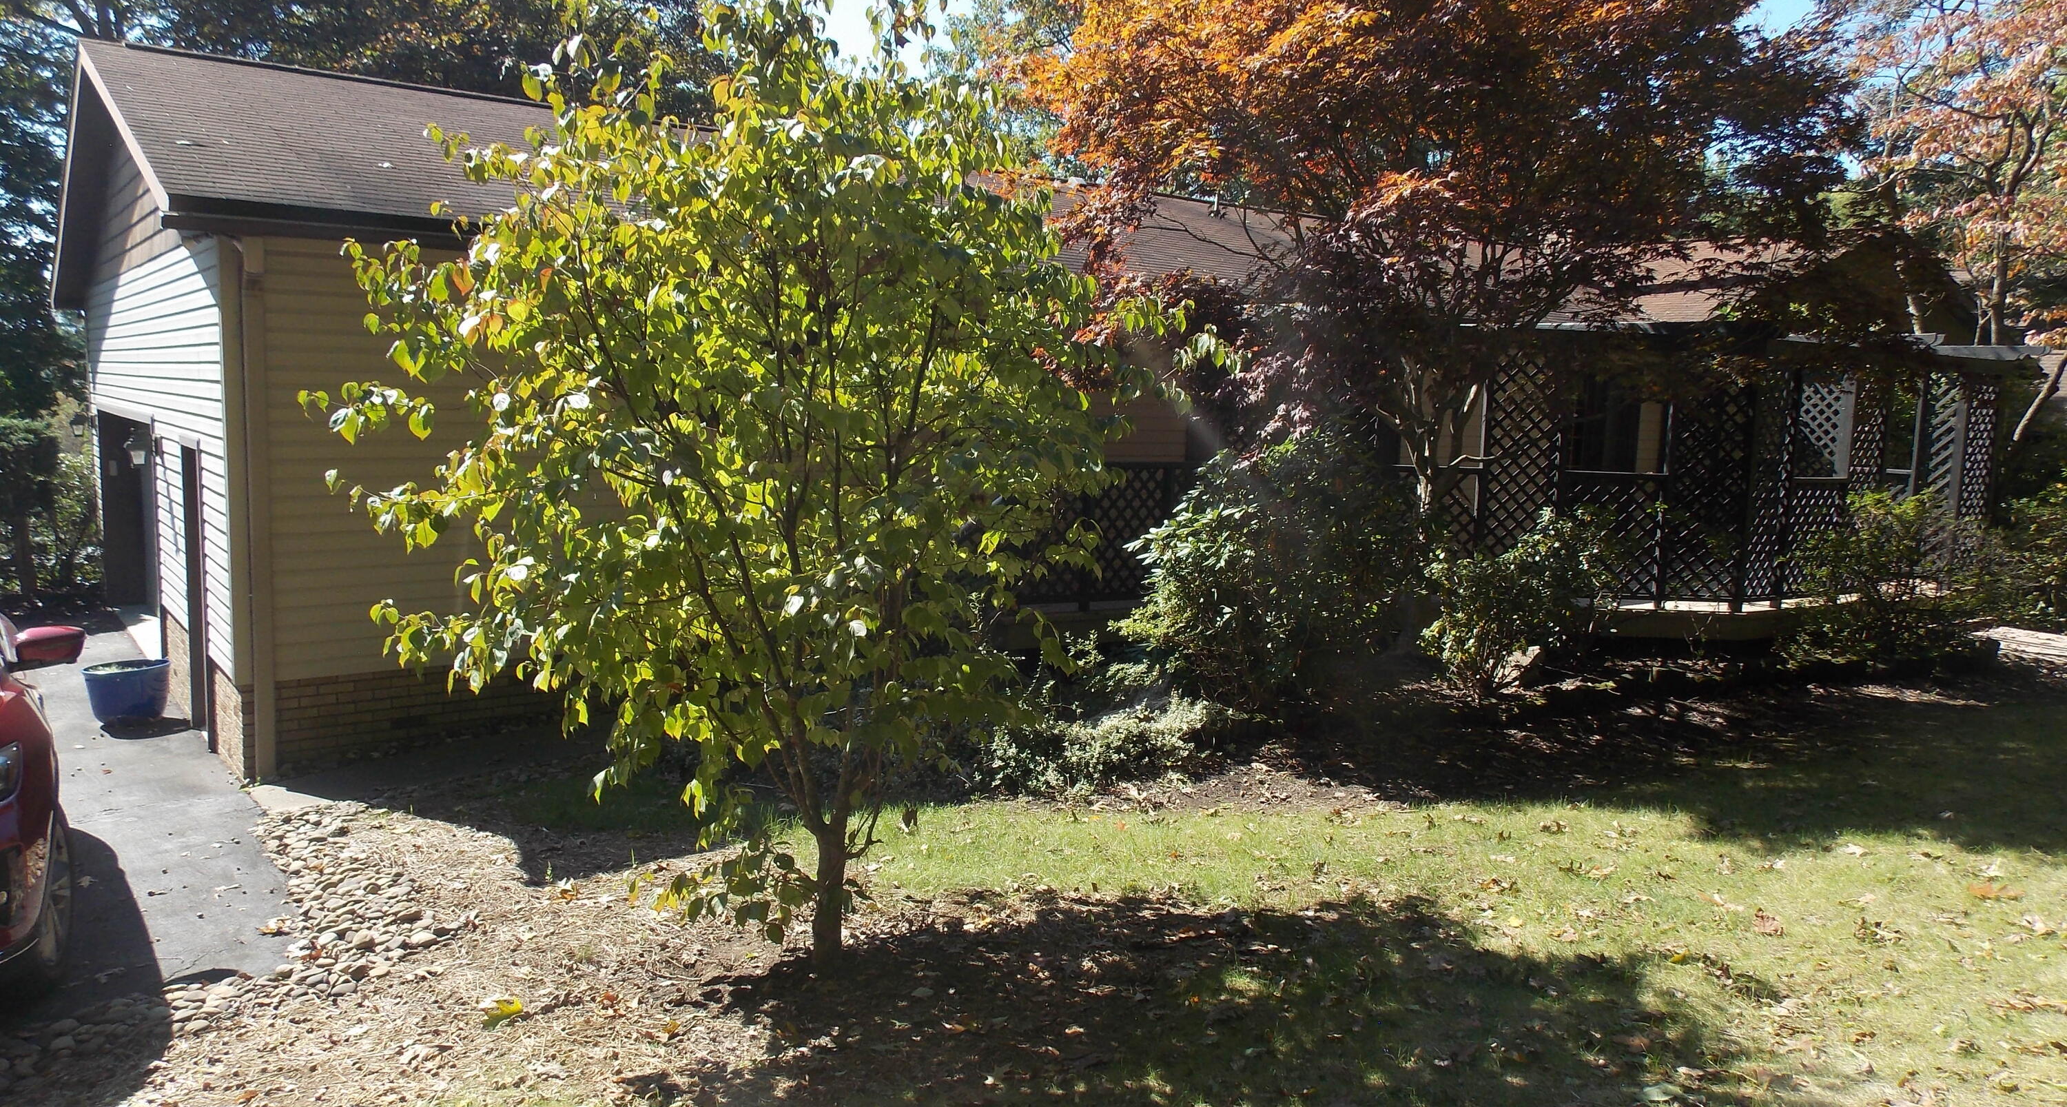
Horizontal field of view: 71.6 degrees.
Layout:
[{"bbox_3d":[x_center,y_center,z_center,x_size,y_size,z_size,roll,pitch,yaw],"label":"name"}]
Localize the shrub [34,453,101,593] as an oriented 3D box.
[{"bbox_3d":[-11.426,-0.354,17.000,1.000,1.650,1.000,-3,8,-34],"label":"shrub"}]

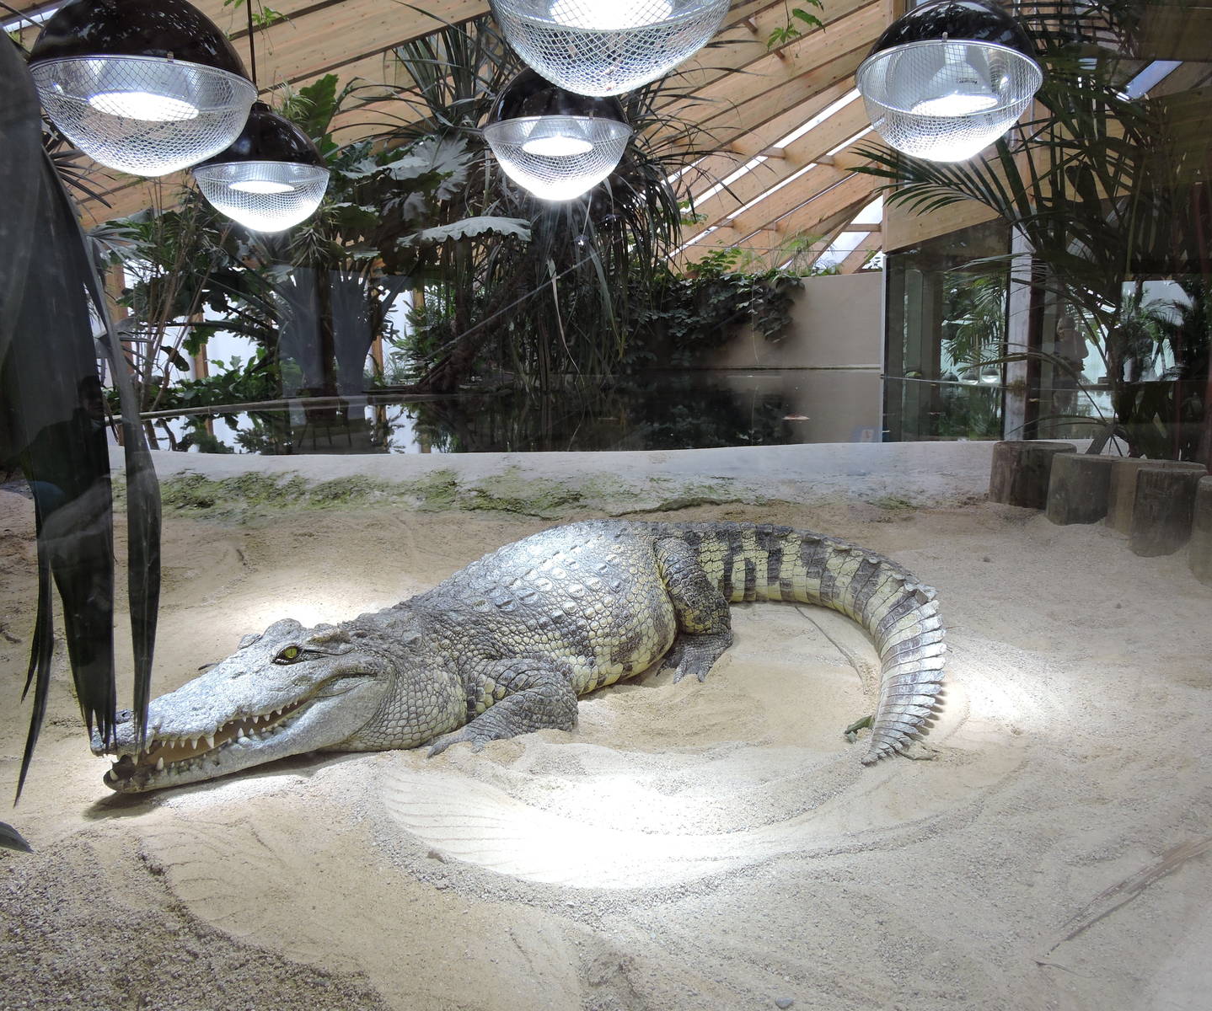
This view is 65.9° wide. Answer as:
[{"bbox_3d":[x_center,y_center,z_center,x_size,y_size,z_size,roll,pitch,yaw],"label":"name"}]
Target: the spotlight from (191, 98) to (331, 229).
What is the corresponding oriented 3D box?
[{"bbox_3d":[-1.056,-1.038,2.877,0.395,0.381,0.395,-2,10,0],"label":"spotlight"}]

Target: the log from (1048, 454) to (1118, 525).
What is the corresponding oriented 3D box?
[{"bbox_3d":[2.124,-0.074,4.169,0.258,0.282,0.258,-2,10,0],"label":"log"}]

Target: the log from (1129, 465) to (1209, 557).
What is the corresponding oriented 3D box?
[{"bbox_3d":[2.137,0.022,3.557,0.228,0.304,0.228,-2,10,0],"label":"log"}]

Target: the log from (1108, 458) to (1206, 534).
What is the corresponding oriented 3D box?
[{"bbox_3d":[2.264,-0.026,3.861,0.339,0.285,0.339,-2,10,0],"label":"log"}]

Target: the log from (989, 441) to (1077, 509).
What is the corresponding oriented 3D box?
[{"bbox_3d":[2.103,-0.152,4.609,0.371,0.284,0.371,-2,10,0],"label":"log"}]

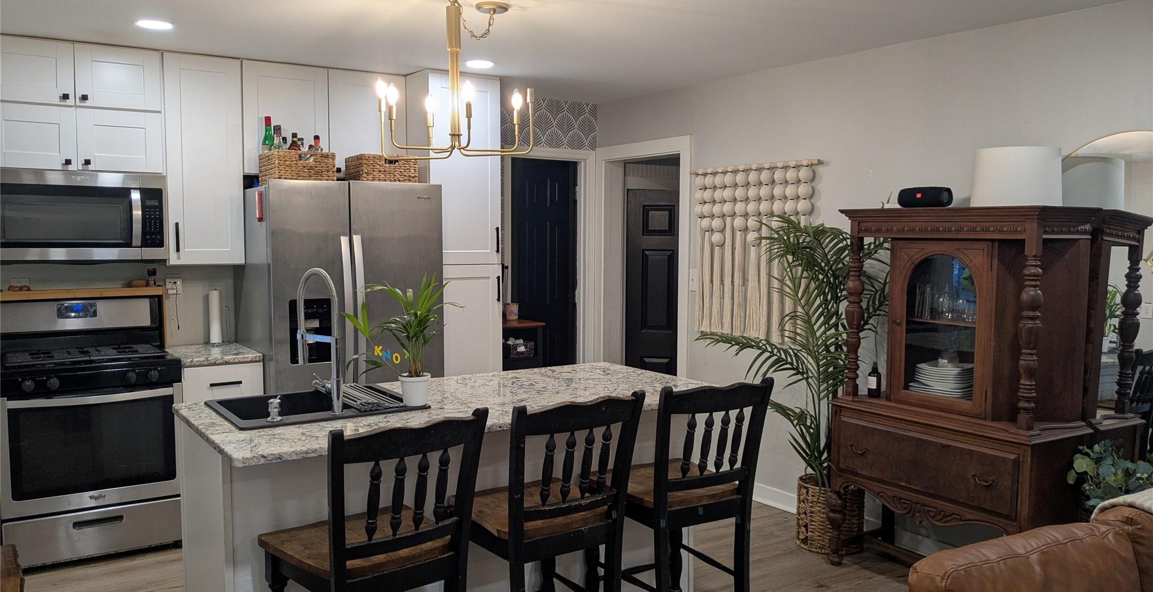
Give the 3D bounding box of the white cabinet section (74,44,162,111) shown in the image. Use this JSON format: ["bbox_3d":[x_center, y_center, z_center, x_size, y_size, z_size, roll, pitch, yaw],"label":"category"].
[{"bbox_3d":[-2.309,-1.065,4.505,0.380,0.295,0.330,-3,5,-34],"label":"white cabinet section"}]

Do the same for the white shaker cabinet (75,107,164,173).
[{"bbox_3d":[-2.341,-0.779,4.588,0.385,0.307,0.320,-3,5,-33],"label":"white shaker cabinet"}]

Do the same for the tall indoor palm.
[{"bbox_3d":[1.068,0.276,4.454,0.620,1.340,0.920,-3,5,-33],"label":"tall indoor palm"}]

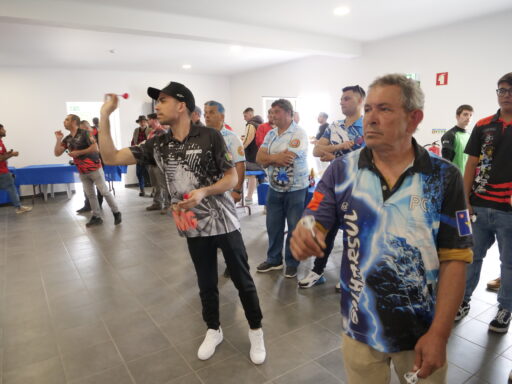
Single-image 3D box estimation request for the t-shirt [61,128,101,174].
[{"bbox_3d":[-2.662,-0.594,5.416,0.510,0.670,0.350,-1,15,28],"label":"t-shirt"}]

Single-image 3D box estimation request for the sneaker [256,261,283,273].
[{"bbox_3d":[0.139,0.750,3.696,0.290,0.115,0.105,-3,10,-13],"label":"sneaker"}]

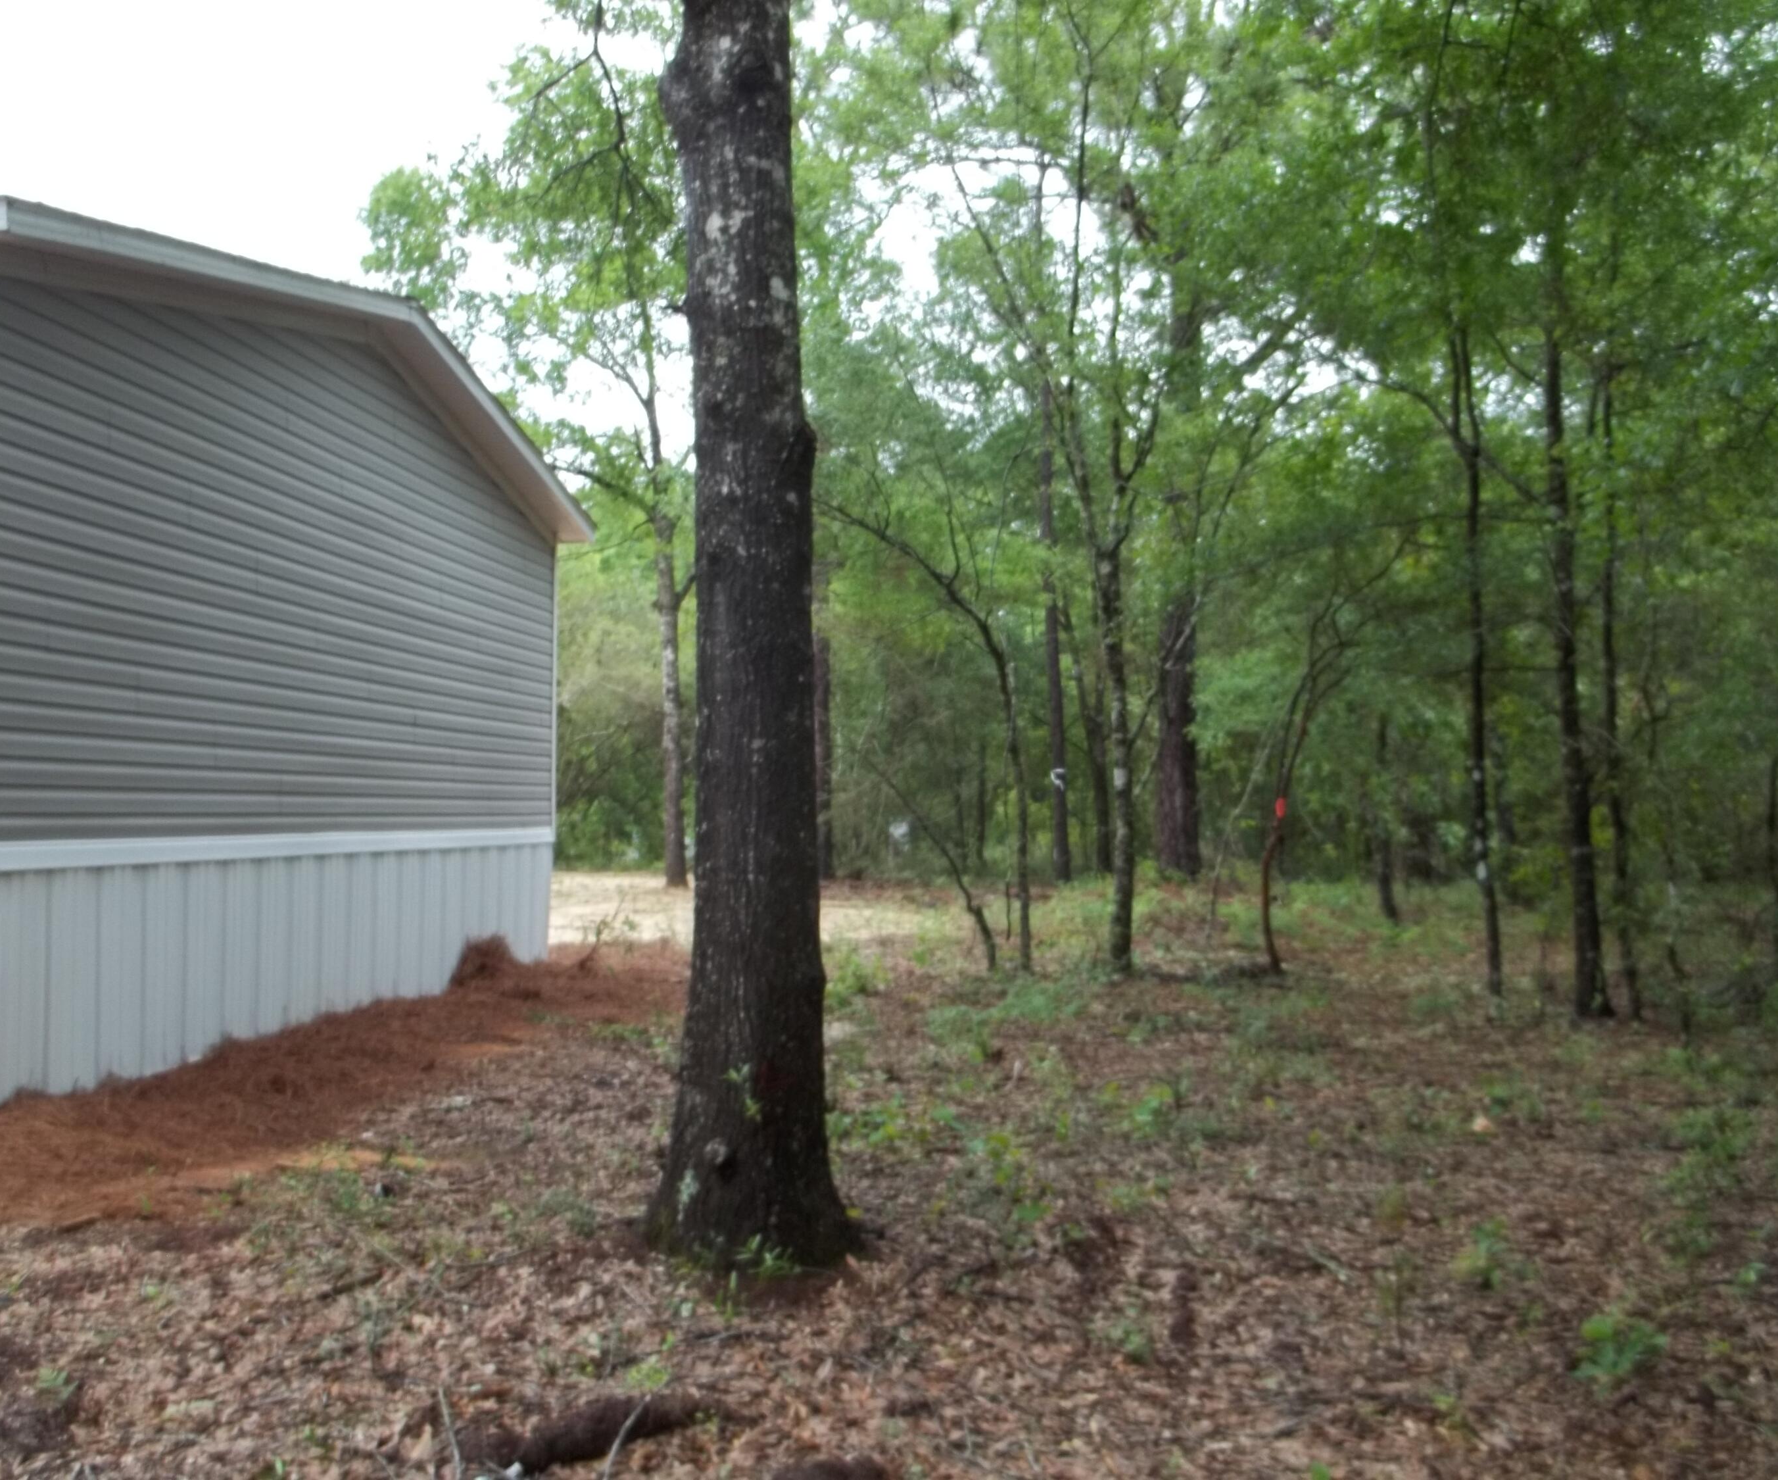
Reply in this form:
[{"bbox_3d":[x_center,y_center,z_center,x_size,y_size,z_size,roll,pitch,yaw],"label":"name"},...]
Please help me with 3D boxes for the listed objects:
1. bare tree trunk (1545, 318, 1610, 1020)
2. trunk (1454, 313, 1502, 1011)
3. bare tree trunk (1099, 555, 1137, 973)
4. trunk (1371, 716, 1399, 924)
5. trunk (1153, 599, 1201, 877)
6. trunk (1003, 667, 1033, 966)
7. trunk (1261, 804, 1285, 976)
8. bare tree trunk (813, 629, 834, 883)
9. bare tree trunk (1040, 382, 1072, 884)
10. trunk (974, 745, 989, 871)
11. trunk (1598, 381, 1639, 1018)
[{"bbox_3d":[4.372,-0.480,12.019,0.220,4.490,0.190,-3,-3,20],"label":"bare tree trunk"},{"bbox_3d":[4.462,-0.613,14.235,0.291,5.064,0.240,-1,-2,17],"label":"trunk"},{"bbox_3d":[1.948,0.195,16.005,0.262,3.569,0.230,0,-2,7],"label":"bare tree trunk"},{"bbox_3d":[5.434,0.864,20.560,0.180,2.326,0.150,-3,-3,15],"label":"trunk"},{"bbox_3d":[4.404,-0.053,28.585,0.640,4.291,0.600,0,-2,9],"label":"trunk"},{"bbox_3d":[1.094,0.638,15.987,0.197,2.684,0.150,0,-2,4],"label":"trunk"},{"bbox_3d":[3.196,1.250,15.663,0.180,1.434,0.130,0,-2,11],"label":"trunk"},{"bbox_3d":[-0.978,0.225,28.073,0.360,3.752,0.360,-1,-2,-2],"label":"bare tree trunk"},{"bbox_3d":[2.486,-1.625,28.160,0.260,7.552,0.240,-2,-2,5],"label":"bare tree trunk"},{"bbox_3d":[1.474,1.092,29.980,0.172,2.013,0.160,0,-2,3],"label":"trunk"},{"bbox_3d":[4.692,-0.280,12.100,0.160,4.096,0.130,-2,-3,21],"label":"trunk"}]

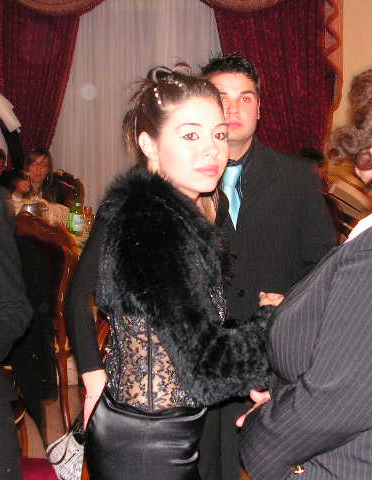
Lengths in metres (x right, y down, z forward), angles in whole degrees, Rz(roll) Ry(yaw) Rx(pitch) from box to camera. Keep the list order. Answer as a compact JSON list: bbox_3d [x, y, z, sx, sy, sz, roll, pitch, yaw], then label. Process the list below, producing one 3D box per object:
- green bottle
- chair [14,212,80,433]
[{"bbox_3d":[-0.688,-0.170,5.350,0.080,0.275,0.080,-1,9,0],"label":"green bottle"},{"bbox_3d":[-0.818,0.379,4.202,0.500,1.070,0.560,-3,9,-18],"label":"chair"}]

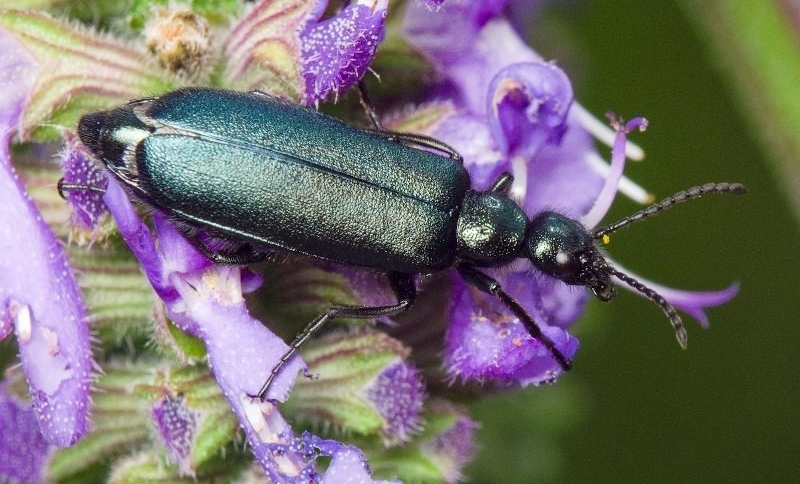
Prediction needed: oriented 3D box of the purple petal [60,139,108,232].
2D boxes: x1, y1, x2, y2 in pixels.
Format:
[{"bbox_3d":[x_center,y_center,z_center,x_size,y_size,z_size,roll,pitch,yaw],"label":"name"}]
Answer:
[{"bbox_3d":[-0.008,-0.002,0.086,0.001,0.003,0.001,10,23,16],"label":"purple petal"}]

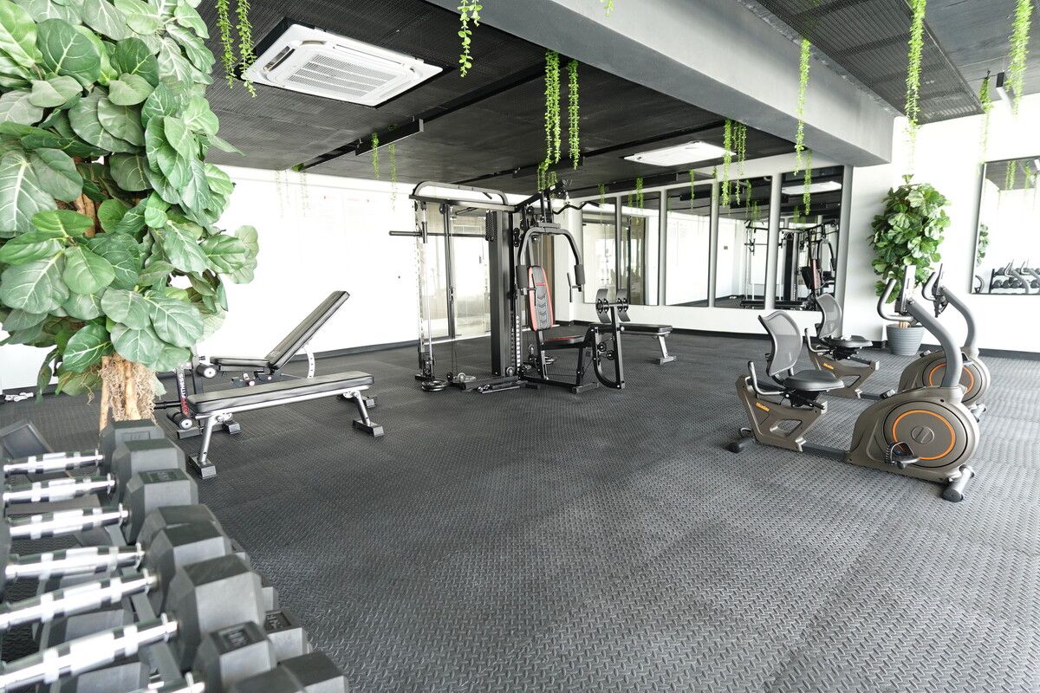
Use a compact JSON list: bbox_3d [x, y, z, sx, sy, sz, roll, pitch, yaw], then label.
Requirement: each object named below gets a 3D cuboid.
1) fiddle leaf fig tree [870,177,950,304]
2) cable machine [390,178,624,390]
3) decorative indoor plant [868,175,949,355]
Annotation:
[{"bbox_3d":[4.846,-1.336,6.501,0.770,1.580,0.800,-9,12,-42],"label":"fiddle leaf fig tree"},{"bbox_3d":[-0.171,-0.699,5.474,2.600,2.160,1.500,6,11,40],"label":"cable machine"},{"bbox_3d":[4.853,-1.005,6.551,0.770,2.230,0.800,-9,12,-42],"label":"decorative indoor plant"}]

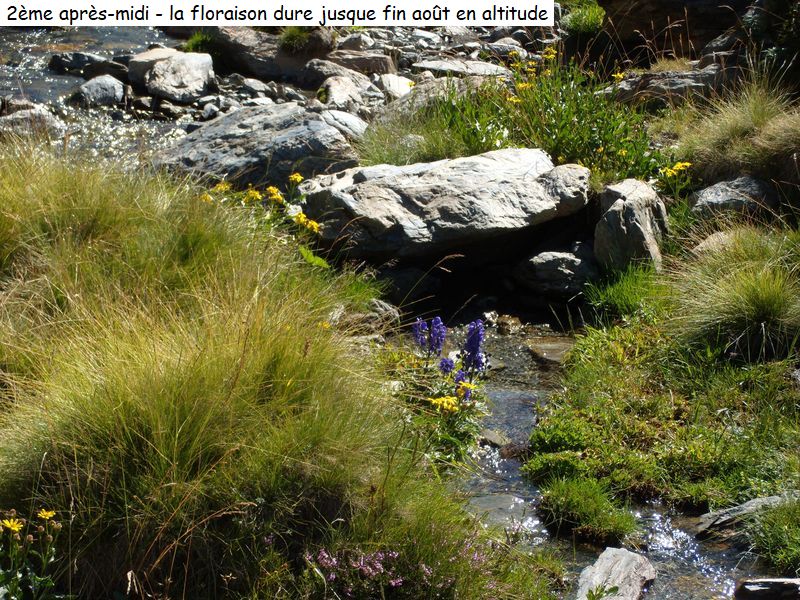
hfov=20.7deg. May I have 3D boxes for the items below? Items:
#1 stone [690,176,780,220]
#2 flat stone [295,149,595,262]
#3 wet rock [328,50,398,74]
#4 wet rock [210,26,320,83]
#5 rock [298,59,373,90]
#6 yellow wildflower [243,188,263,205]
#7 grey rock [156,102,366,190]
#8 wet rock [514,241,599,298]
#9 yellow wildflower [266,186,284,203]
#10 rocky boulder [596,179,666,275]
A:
[{"bbox_3d":[1.039,-0.311,6.800,0.280,0.120,0.200,0,14,0],"label":"stone"},{"bbox_3d":[0.138,-0.283,6.500,0.820,0.280,0.480,-2,13,-10],"label":"flat stone"},{"bbox_3d":[-0.161,-1.017,9.400,0.280,0.085,0.200,0,13,0],"label":"wet rock"},{"bbox_3d":[-0.578,-1.062,9.500,0.480,0.250,0.380,0,13,0],"label":"wet rock"},{"bbox_3d":[-0.247,-0.859,8.400,0.280,0.120,0.210,0,14,0],"label":"rock"},{"bbox_3d":[-0.410,-0.288,6.100,0.050,0.036,0.048,0,13,0],"label":"yellow wildflower"},{"bbox_3d":[-0.461,-0.507,7.200,0.680,0.240,0.450,0,14,0],"label":"grey rock"},{"bbox_3d":[0.442,-0.085,6.200,0.235,0.140,0.190,0,14,0],"label":"wet rock"},{"bbox_3d":[-0.346,-0.293,6.100,0.046,0.036,0.044,0,13,0],"label":"yellow wildflower"},{"bbox_3d":[0.675,-0.217,6.400,0.200,0.250,0.210,-5,14,-19],"label":"rocky boulder"}]

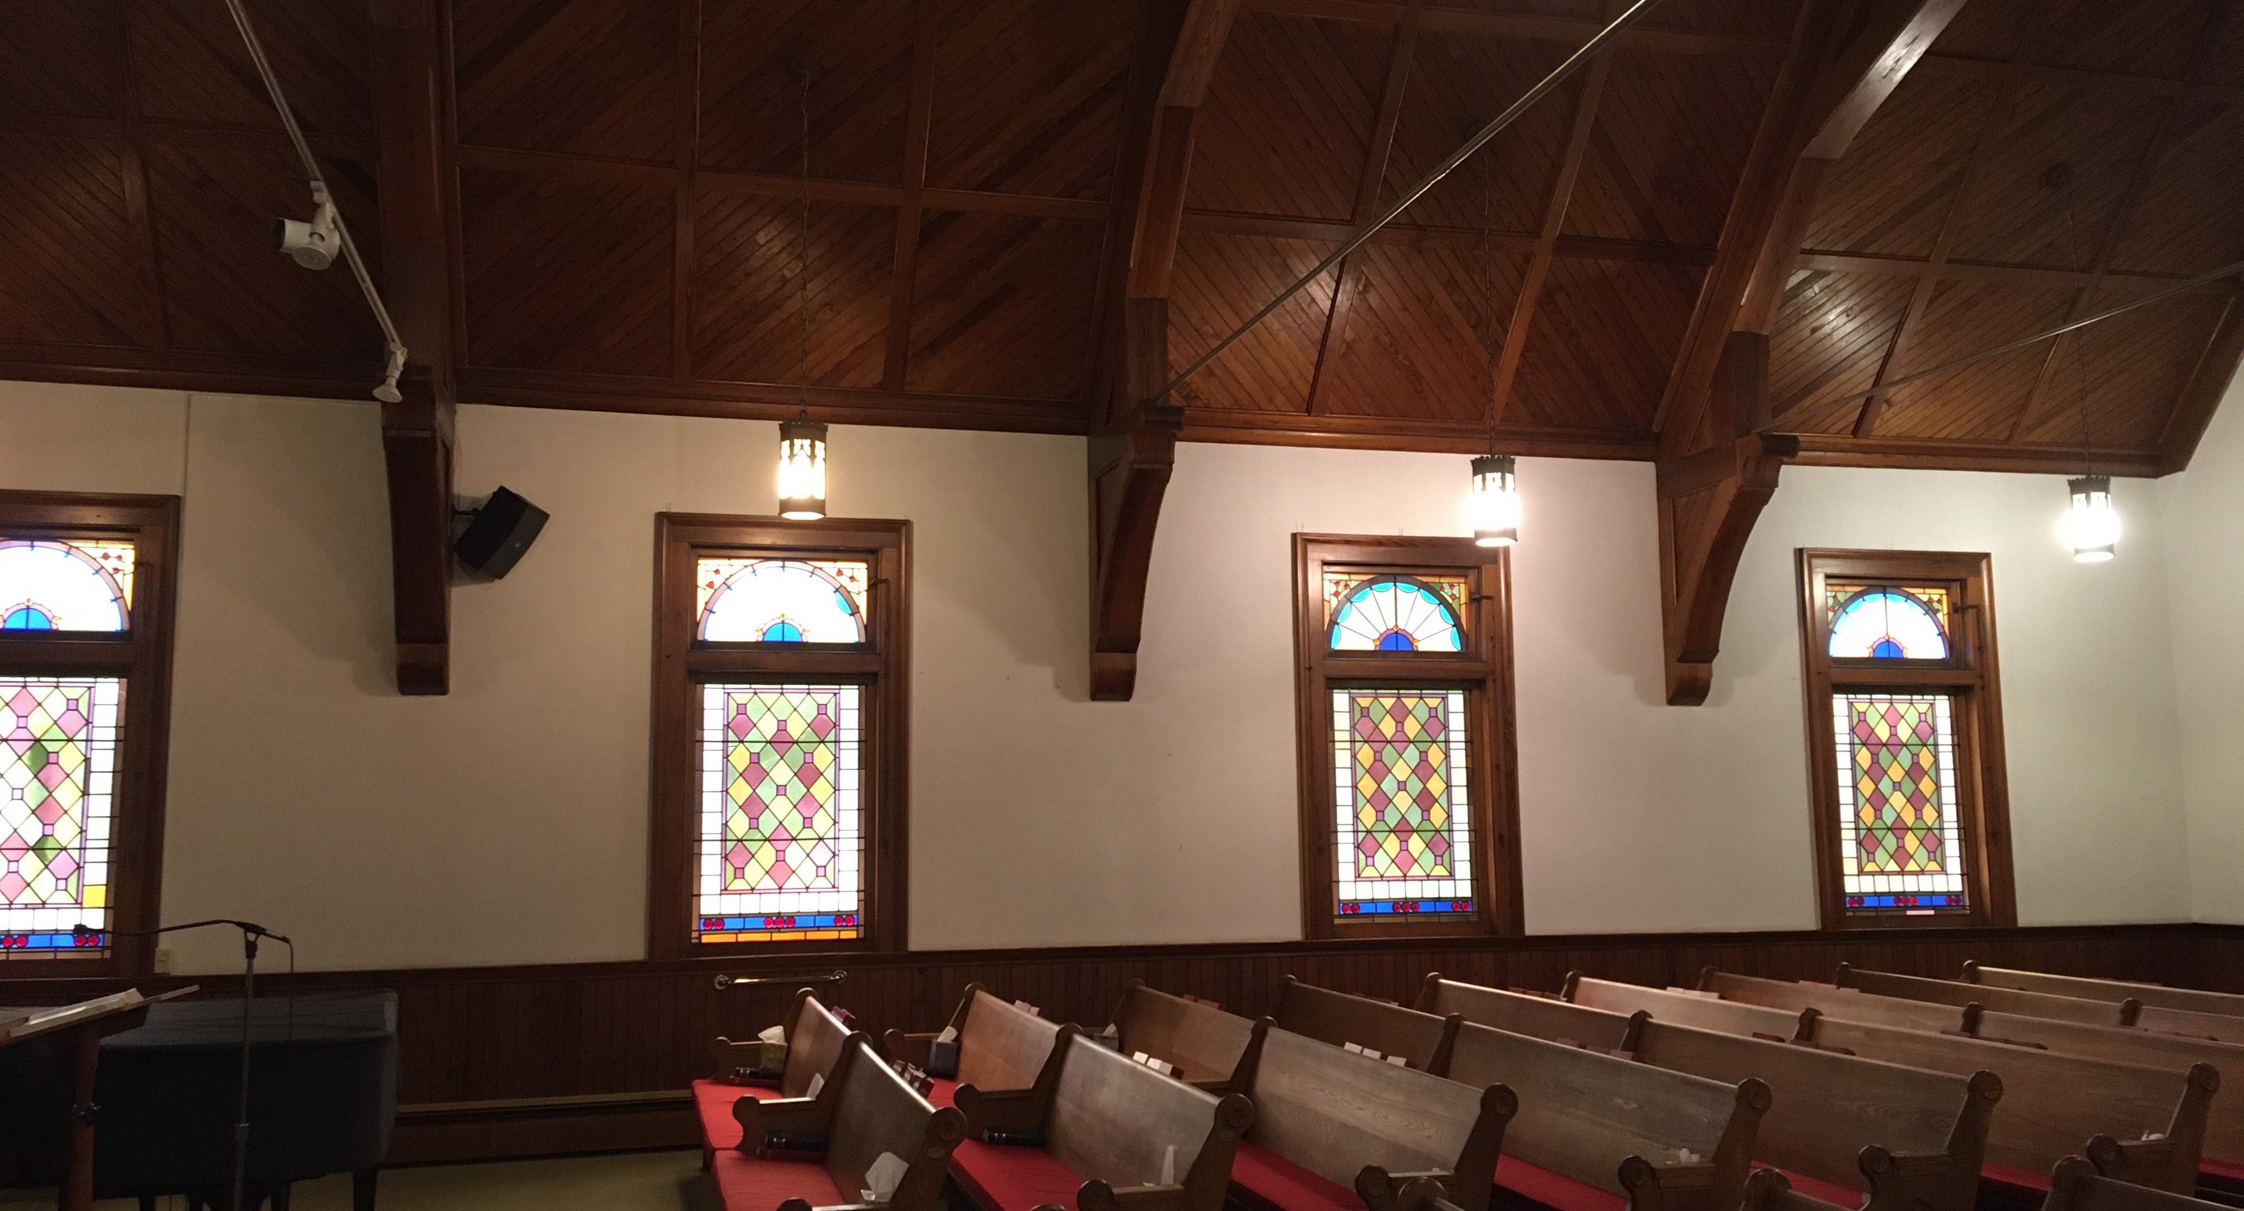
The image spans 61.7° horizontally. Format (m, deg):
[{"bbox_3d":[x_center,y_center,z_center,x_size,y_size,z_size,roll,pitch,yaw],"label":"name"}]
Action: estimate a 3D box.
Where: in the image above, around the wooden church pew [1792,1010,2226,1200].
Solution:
[{"bbox_3d":[3.058,2.046,7.144,0.612,0.842,2.193,1,-7,-13],"label":"wooden church pew"}]

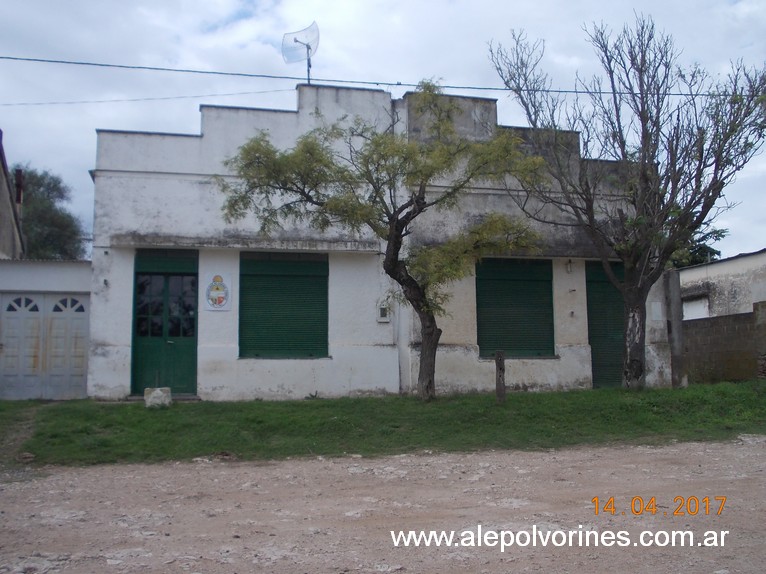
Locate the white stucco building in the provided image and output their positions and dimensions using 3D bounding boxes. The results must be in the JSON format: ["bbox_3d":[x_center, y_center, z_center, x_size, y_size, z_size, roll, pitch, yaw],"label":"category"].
[{"bbox_3d":[-0.527,-0.535,21.263,12.320,6.392,8.000,1,-7,-14],"label":"white stucco building"}]

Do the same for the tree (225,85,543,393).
[{"bbox_3d":[-0.053,-0.890,15.152,5.591,5.777,4.800,1,-7,-14],"label":"tree"}]

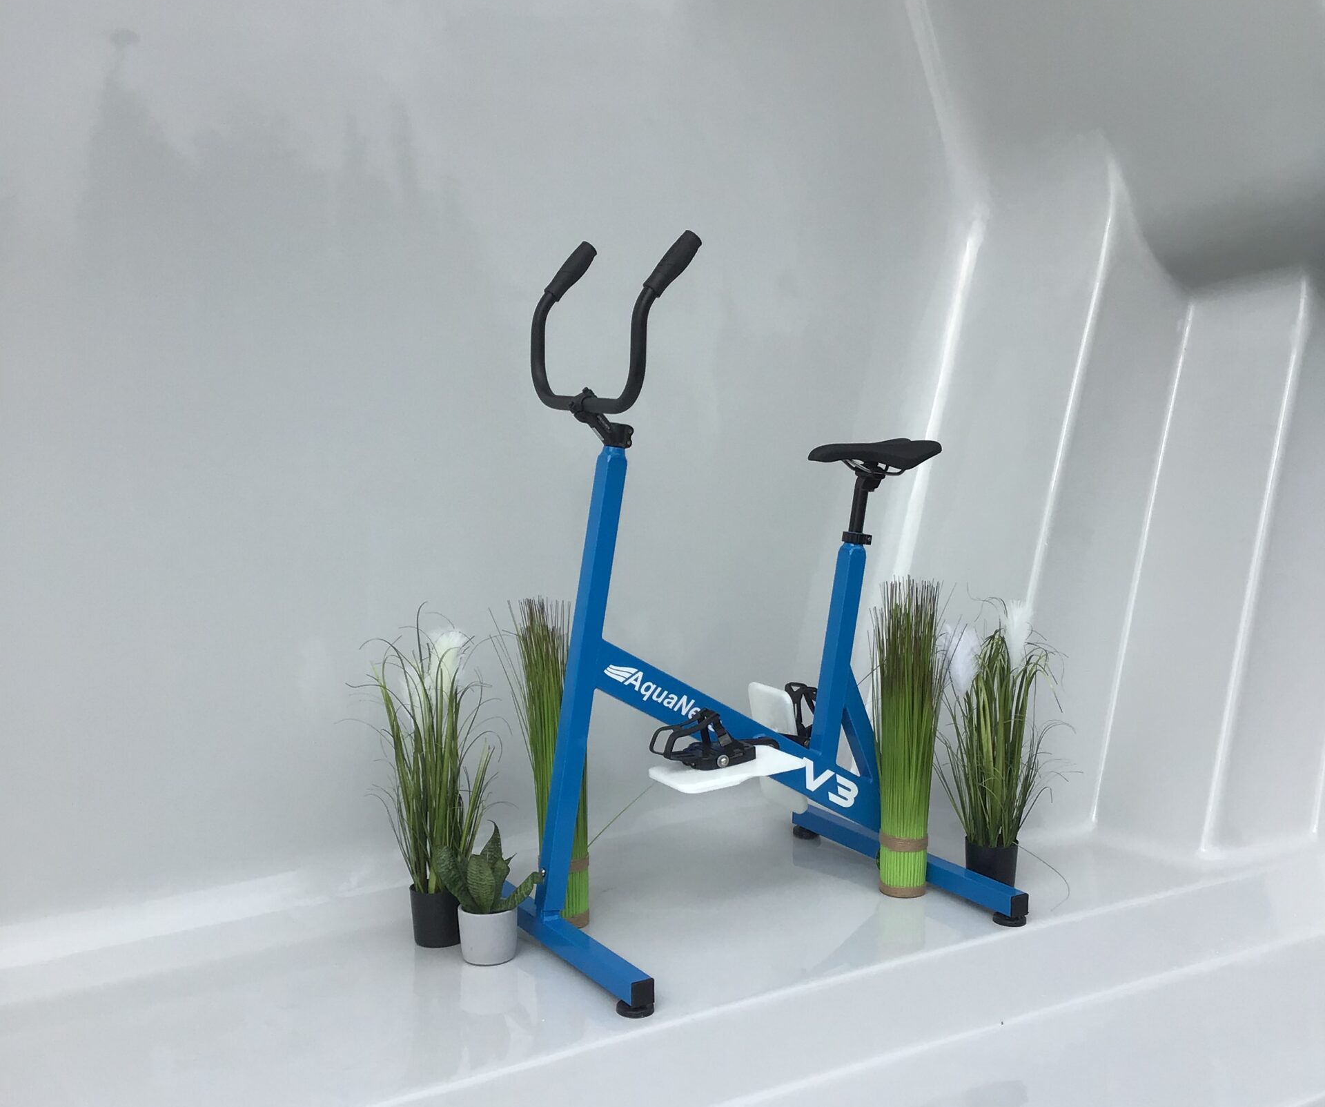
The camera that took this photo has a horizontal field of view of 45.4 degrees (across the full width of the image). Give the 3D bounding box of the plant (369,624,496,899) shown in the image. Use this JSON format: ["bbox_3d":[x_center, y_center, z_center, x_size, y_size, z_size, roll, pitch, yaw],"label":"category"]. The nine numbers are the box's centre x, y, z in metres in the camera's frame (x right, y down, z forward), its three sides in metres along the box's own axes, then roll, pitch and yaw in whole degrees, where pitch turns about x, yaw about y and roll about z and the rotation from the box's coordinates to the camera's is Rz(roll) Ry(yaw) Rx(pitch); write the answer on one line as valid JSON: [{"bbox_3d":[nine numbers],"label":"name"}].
[{"bbox_3d":[-0.408,0.391,2.825,0.225,0.544,0.225,-1,7,-8],"label":"plant"}]

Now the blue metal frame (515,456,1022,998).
[{"bbox_3d":[0.142,0.224,2.972,0.854,0.878,0.690,-4,8,-31],"label":"blue metal frame"}]

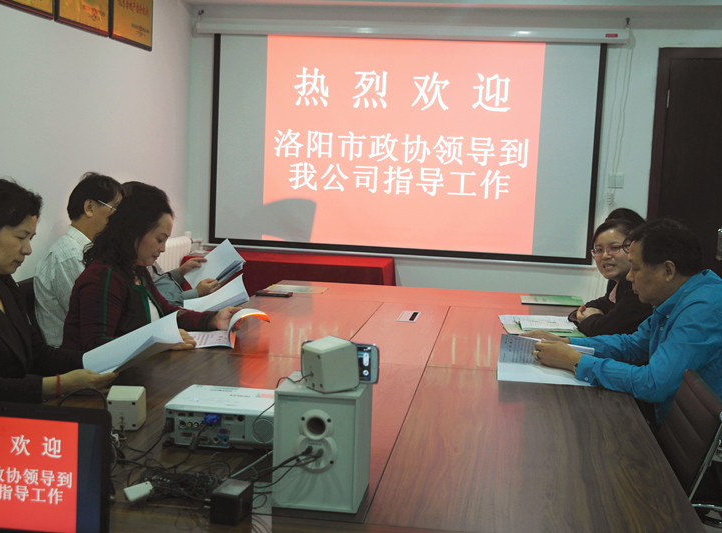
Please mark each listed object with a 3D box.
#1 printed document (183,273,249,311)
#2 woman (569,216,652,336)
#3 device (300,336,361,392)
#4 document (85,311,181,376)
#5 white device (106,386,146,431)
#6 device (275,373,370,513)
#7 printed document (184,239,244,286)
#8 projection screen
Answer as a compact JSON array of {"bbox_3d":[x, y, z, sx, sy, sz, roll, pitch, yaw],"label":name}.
[{"bbox_3d":[-0.545,0.110,3.880,0.275,0.035,0.200,-22,29,-35],"label":"printed document"},{"bbox_3d":[1.126,0.410,4.012,0.680,1.200,0.500,2,6,-8],"label":"woman"},{"bbox_3d":[-0.057,0.176,1.886,0.078,0.083,0.079,-3,8,-40],"label":"device"},{"bbox_3d":[-0.606,0.205,2.720,0.280,0.040,0.200,-22,24,-31],"label":"document"},{"bbox_3d":[-0.540,0.324,2.354,0.078,0.083,0.075,2,6,-3],"label":"white device"},{"bbox_3d":[-0.067,0.324,1.905,0.152,0.217,0.178,3,6,8],"label":"device"},{"bbox_3d":[-0.631,-0.013,4.400,0.200,0.035,0.275,25,50,32],"label":"printed document"},{"bbox_3d":[0.229,-0.689,5.939,2.260,1.245,0.040,3,6,8],"label":"projection screen"}]

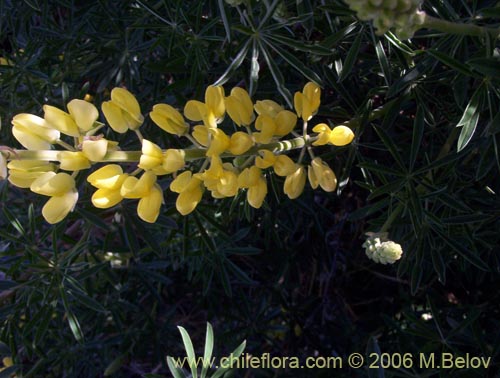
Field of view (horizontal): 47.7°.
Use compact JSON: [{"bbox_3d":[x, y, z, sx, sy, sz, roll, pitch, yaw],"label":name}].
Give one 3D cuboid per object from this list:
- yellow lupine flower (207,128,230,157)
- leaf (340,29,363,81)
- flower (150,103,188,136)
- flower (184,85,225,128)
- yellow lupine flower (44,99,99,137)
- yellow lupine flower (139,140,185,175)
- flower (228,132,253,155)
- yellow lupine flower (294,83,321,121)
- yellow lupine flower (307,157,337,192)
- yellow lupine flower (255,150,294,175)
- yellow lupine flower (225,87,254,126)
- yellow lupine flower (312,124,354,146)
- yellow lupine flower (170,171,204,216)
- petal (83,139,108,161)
[{"bbox_3d":[-0.012,-0.018,0.217,0.009,0.010,0.011,-1,-6,6],"label":"yellow lupine flower"},{"bbox_3d":[0.055,-0.073,0.310,0.007,0.029,0.008,22,3,-7],"label":"leaf"},{"bbox_3d":[-0.032,-0.028,0.226,0.015,0.010,0.010,37,-6,-6],"label":"flower"},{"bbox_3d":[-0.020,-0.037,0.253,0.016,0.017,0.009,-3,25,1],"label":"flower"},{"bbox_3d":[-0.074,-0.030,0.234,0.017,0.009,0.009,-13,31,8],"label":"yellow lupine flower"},{"bbox_3d":[-0.033,-0.012,0.213,0.017,0.012,0.013,0,6,-11],"label":"yellow lupine flower"},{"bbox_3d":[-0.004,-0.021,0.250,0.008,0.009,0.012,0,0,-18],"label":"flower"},{"bbox_3d":[0.027,-0.042,0.271,0.010,0.015,0.009,5,24,-2],"label":"yellow lupine flower"},{"bbox_3d":[0.034,-0.007,0.270,0.011,0.009,0.012,-15,66,-4],"label":"yellow lupine flower"},{"bbox_3d":[0.010,-0.010,0.225,0.015,0.009,0.012,5,16,-20],"label":"yellow lupine flower"},{"bbox_3d":[-0.004,-0.034,0.230,0.010,0.016,0.010,-18,6,-6],"label":"yellow lupine flower"},{"bbox_3d":[0.035,-0.022,0.235,0.016,0.009,0.013,0,0,-24],"label":"yellow lupine flower"},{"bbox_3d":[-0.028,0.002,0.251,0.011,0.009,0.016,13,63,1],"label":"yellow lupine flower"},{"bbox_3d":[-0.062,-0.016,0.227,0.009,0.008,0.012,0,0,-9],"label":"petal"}]

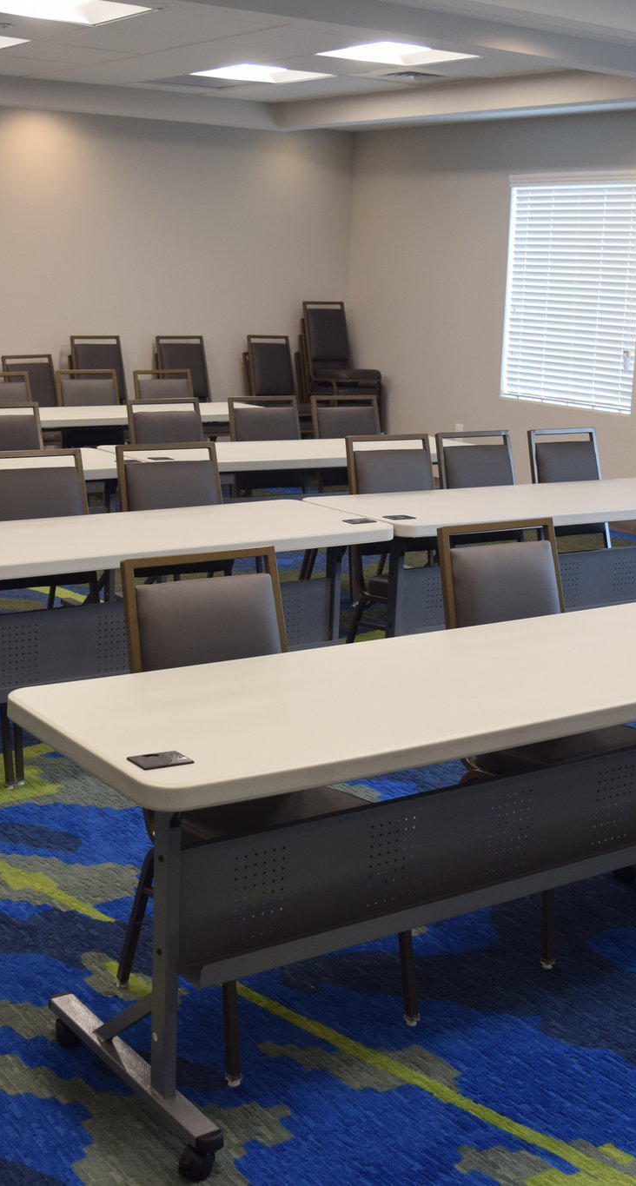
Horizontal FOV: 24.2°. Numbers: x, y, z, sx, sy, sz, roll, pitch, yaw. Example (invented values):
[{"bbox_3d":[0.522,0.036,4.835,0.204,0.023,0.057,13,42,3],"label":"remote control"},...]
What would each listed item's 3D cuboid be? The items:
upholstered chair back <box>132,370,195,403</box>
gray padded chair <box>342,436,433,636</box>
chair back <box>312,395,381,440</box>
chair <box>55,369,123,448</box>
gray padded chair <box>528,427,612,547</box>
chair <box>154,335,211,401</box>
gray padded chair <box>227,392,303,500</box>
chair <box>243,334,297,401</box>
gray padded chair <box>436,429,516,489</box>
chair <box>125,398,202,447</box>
[{"bbox_3d":[-0.765,-0.801,8.470,0.455,0.915,0.550,-7,15,-35],"label":"upholstered chair back"},{"bbox_3d":[0.394,-0.096,5.501,0.460,0.920,0.550,-7,15,-35],"label":"gray padded chair"},{"bbox_3d":[0.151,-0.731,7.263,0.410,0.450,0.100,-7,5,-35],"label":"chair back"},{"bbox_3d":[-1.167,-0.757,8.261,0.450,0.917,0.565,-6,15,-34],"label":"chair"},{"bbox_3d":[1.163,-0.190,6.027,0.455,0.915,0.550,-7,15,-35],"label":"gray padded chair"},{"bbox_3d":[-0.827,-1.298,10.282,0.450,0.920,0.570,-7,15,-37],"label":"chair"},{"bbox_3d":[-0.127,-0.427,6.900,0.450,0.917,0.565,-6,15,-33],"label":"gray padded chair"},{"bbox_3d":[-0.210,-1.336,10.440,0.455,0.915,0.550,-7,15,-35],"label":"chair"},{"bbox_3d":[0.748,-0.132,5.716,0.450,0.920,0.570,-7,15,-36],"label":"gray padded chair"},{"bbox_3d":[-0.570,-0.376,6.614,0.460,0.920,0.550,-7,15,-35],"label":"chair"}]

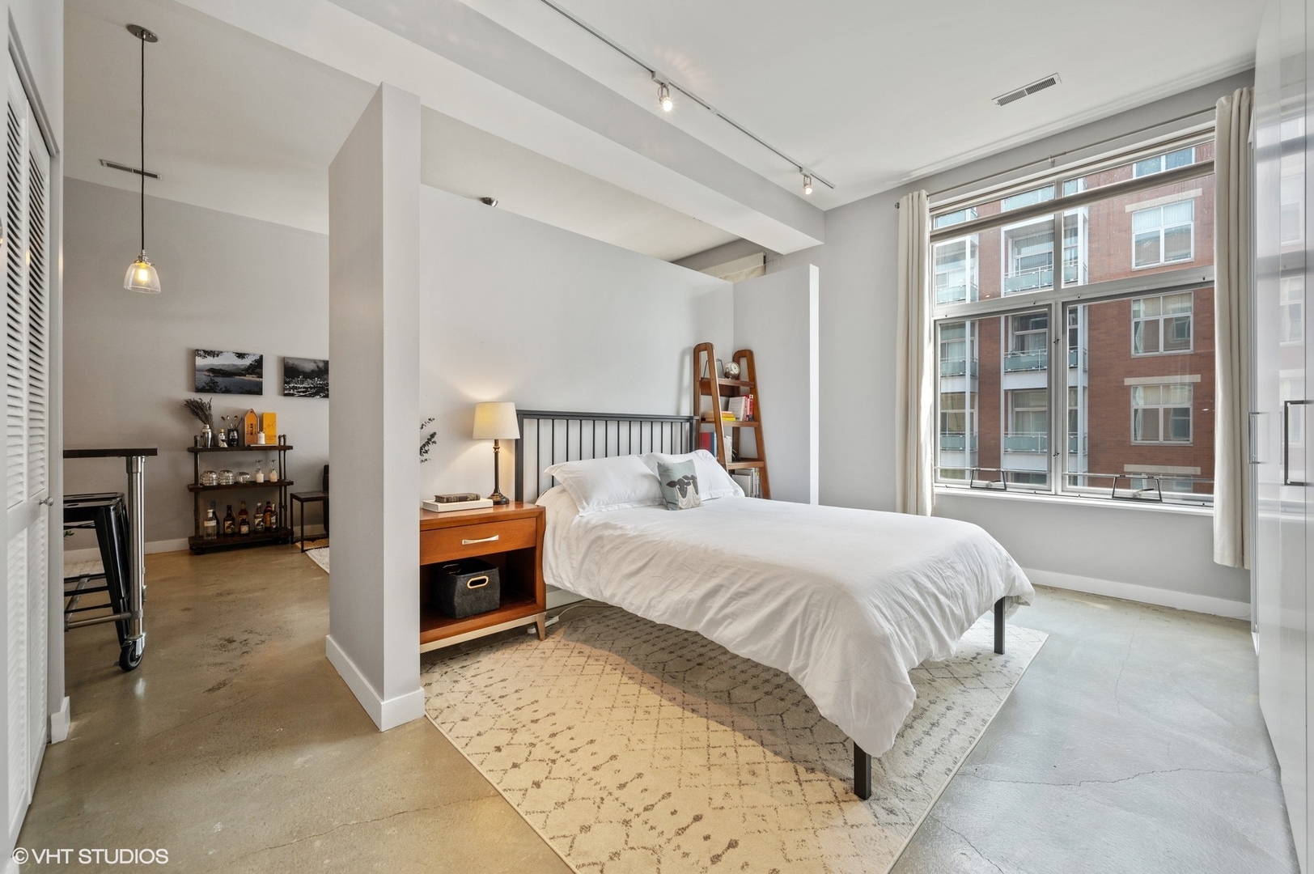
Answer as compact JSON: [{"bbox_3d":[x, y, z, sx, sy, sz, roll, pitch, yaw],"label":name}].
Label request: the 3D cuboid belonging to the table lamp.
[{"bbox_3d":[-0.884,0.094,2.819,0.263,0.558,0.263,0,0,-43],"label":"table lamp"}]

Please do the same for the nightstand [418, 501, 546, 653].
[{"bbox_3d":[-0.976,0.726,2.622,0.701,0.708,0.385,0,0,-43],"label":"nightstand"}]

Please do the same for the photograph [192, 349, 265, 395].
[{"bbox_3d":[-4.282,-0.639,5.123,0.521,0.419,0.032,0,0,-43],"label":"photograph"}]

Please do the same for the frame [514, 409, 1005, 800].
[{"bbox_3d":[0.489,0.459,2.766,1.642,1.244,2.188,0,0,-43],"label":"frame"}]

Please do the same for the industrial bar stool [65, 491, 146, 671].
[{"bbox_3d":[-2.770,0.699,2.434,0.428,0.762,0.428,0,0,-43],"label":"industrial bar stool"}]

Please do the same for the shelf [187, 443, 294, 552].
[{"bbox_3d":[-4.112,0.550,5.050,0.789,1.081,0.332,0,0,-43],"label":"shelf"}]

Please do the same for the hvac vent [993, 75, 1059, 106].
[{"bbox_3d":[2.346,-2.193,3.247,0.141,0.021,0.342,0,0,-43],"label":"hvac vent"}]

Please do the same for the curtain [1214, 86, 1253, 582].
[{"bbox_3d":[3.429,-0.626,2.994,0.225,2.800,0.112,0,0,41],"label":"curtain"}]

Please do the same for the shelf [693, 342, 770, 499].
[{"bbox_3d":[0.637,0.182,4.060,0.492,1.808,0.471,0,0,-43],"label":"shelf"}]

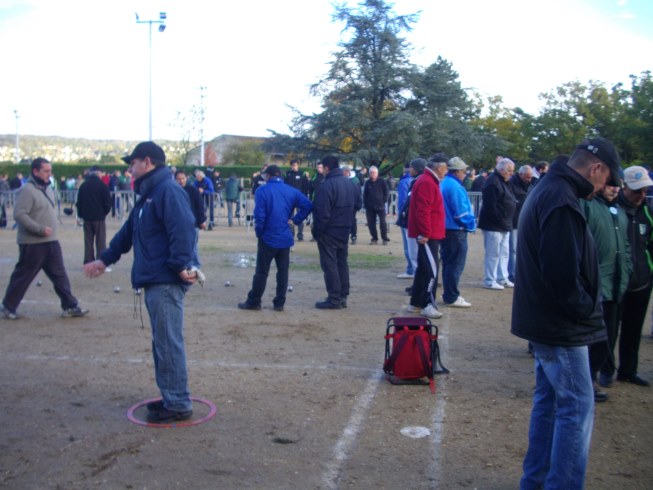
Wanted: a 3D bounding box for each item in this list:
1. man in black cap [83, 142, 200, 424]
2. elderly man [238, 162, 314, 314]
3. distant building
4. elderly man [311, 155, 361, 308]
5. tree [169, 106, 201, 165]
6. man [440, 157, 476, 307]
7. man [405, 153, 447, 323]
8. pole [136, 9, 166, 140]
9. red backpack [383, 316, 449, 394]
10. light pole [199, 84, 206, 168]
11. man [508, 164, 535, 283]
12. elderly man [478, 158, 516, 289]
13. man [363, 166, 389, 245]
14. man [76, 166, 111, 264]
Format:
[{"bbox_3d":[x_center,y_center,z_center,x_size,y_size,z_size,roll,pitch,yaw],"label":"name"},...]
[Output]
[{"bbox_3d":[-1.164,0.206,4.387,0.760,1.740,0.570,-1,6,-16],"label":"man in black cap"},{"bbox_3d":[-0.586,-0.100,7.908,0.730,1.630,0.460,-1,6,-17],"label":"elderly man"},{"bbox_3d":[-12.474,-15.341,123.010,16.000,7.134,20.000,4,7,27],"label":"distant building"},{"bbox_3d":[0.134,-0.157,8.094,0.420,1.730,0.530,7,8,43],"label":"elderly man"},{"bbox_3d":[-11.587,-8.136,57.479,2.900,6.760,2.700,1,6,0],"label":"tree"},{"bbox_3d":[1.562,-0.158,8.224,0.440,1.743,0.520,-1,6,-17],"label":"man"},{"bbox_3d":[1.124,-0.109,7.588,0.460,1.757,0.530,2,6,11],"label":"man"},{"bbox_3d":[-10.306,-8.351,41.363,1.800,10.651,0.800,0,6,-11],"label":"pole"},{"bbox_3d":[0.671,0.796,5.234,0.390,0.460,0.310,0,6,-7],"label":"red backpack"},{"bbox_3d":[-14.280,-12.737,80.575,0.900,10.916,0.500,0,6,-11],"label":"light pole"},{"bbox_3d":[2.885,-0.308,10.138,0.420,1.710,0.520,6,8,41],"label":"man"},{"bbox_3d":[2.351,-0.263,9.496,0.420,1.730,0.530,5,7,35],"label":"elderly man"},{"bbox_3d":[1.127,-0.892,15.465,0.520,1.704,0.360,1,6,3],"label":"man"},{"bbox_3d":[-3.608,-0.457,10.817,0.550,1.610,0.380,0,6,-7],"label":"man"}]

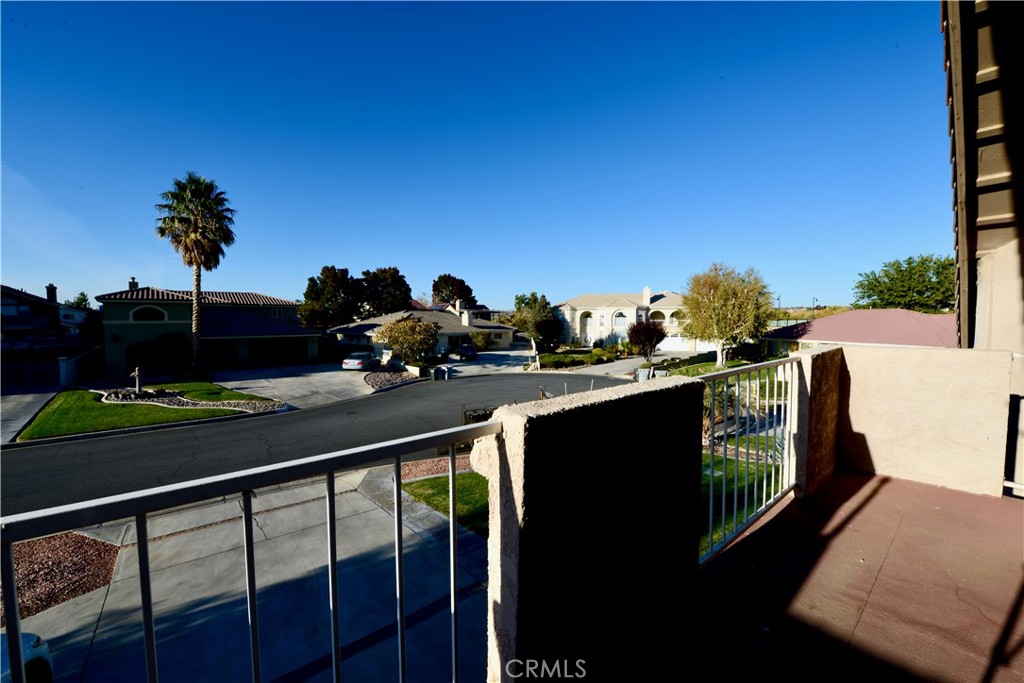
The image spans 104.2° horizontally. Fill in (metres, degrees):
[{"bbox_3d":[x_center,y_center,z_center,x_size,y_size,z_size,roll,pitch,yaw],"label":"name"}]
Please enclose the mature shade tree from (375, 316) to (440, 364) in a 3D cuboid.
[{"bbox_3d":[-9.855,-0.092,37.561,6.010,4.520,6.010,0,3,0],"label":"mature shade tree"}]

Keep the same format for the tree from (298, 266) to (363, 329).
[{"bbox_3d":[-28.159,-5.278,61.796,9.070,12.600,9.070,0,3,0],"label":"tree"}]

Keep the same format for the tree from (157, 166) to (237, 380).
[{"bbox_3d":[-24.791,-5.182,31.247,5.020,15.930,5.020,0,3,0],"label":"tree"}]

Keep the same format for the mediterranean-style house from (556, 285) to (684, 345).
[{"bbox_3d":[19.422,-3.689,64.519,21.000,8.900,14.000,2,4,24],"label":"mediterranean-style house"}]

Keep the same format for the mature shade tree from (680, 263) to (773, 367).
[{"bbox_3d":[20.152,-2.450,37.421,7.630,9.850,7.630,0,3,0],"label":"mature shade tree"}]

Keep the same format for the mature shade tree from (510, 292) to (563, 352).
[{"bbox_3d":[3.318,-2.561,53.943,7.040,8.110,7.040,0,3,0],"label":"mature shade tree"}]

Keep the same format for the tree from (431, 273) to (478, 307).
[{"bbox_3d":[-10.648,-6.207,73.762,8.830,13.030,8.830,0,3,0],"label":"tree"}]

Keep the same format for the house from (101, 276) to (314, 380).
[{"bbox_3d":[-28.023,-1.756,39.622,16.500,8.000,13.000,-3,4,-37],"label":"house"}]

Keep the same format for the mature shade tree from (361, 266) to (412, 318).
[{"bbox_3d":[-19.471,-5.278,61.796,7.720,12.600,7.720,0,3,0],"label":"mature shade tree"}]

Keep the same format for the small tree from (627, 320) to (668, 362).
[{"bbox_3d":[14.484,-0.010,42.575,4.240,4.460,4.240,0,3,0],"label":"small tree"}]

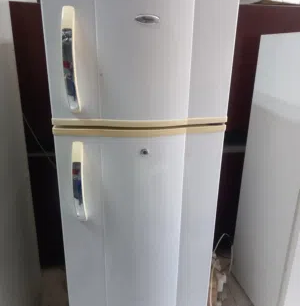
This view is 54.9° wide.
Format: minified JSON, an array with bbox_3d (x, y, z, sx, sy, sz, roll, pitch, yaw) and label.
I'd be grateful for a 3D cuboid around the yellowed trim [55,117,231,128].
[{"bbox_3d":[-0.019,-0.105,0.965,0.592,0.023,0.070,-2,19,-8],"label":"yellowed trim"}]

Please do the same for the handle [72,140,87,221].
[{"bbox_3d":[-0.241,0.111,0.982,0.038,0.300,0.045,-2,19,-8],"label":"handle"}]

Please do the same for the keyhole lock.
[{"bbox_3d":[-0.019,-0.003,0.965,0.023,0.023,0.012,-2,19,-8],"label":"keyhole lock"}]

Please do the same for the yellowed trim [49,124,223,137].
[{"bbox_3d":[-0.020,-0.075,0.975,0.590,0.026,0.070,-2,19,-8],"label":"yellowed trim"}]

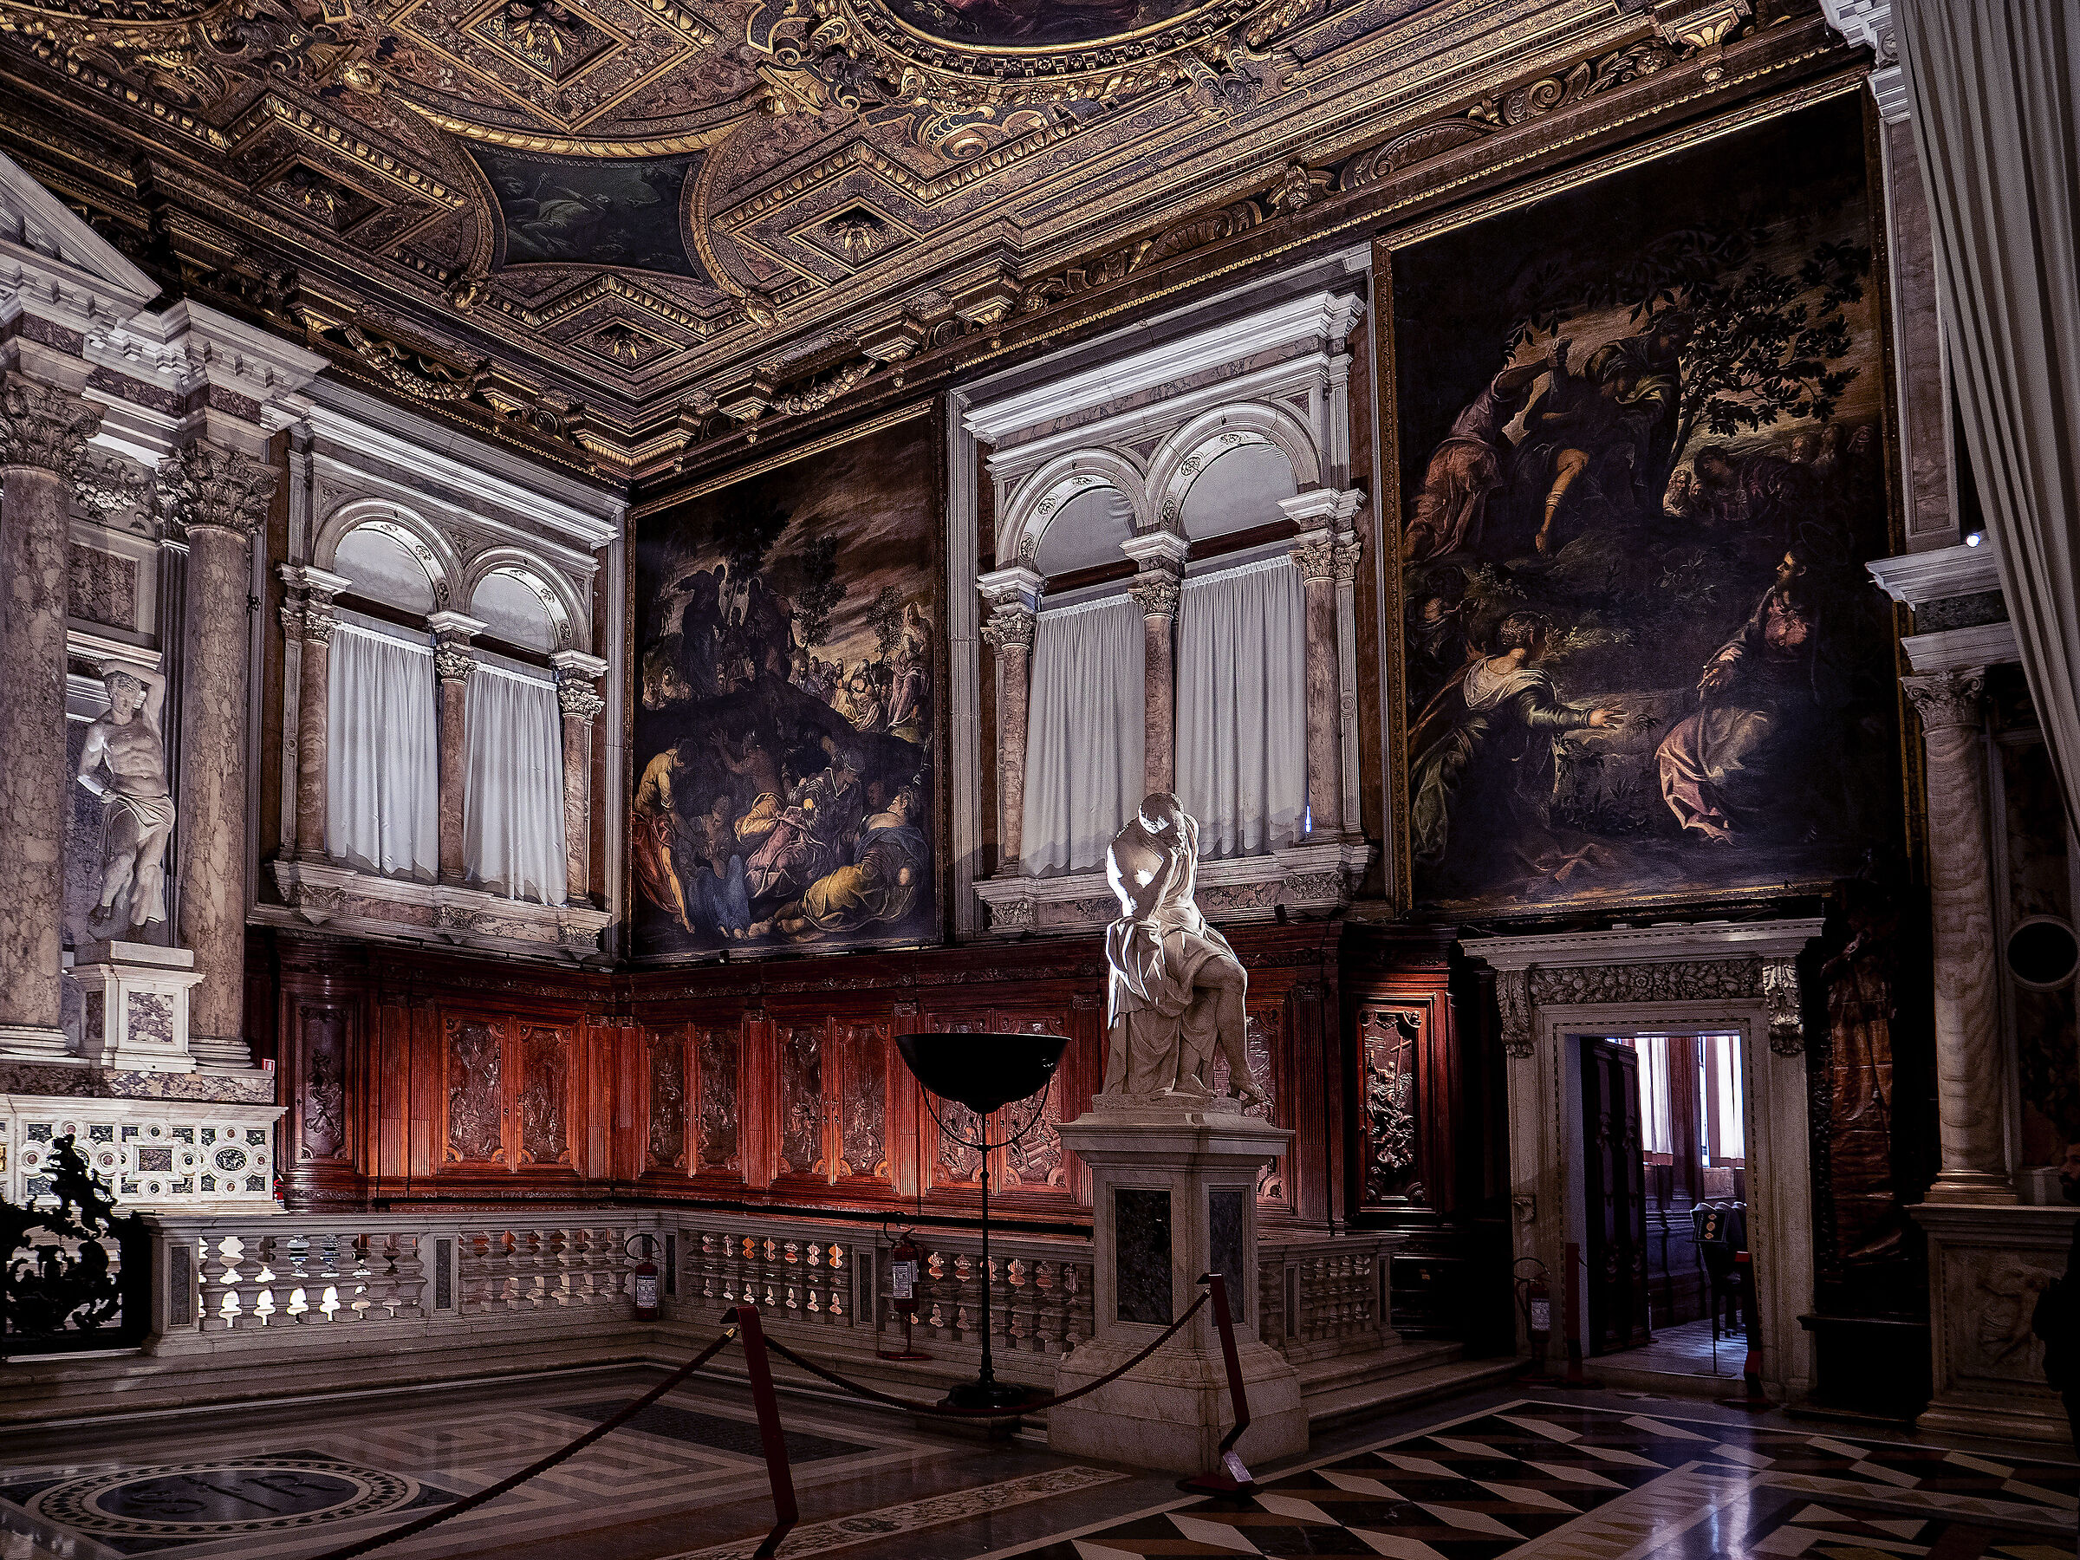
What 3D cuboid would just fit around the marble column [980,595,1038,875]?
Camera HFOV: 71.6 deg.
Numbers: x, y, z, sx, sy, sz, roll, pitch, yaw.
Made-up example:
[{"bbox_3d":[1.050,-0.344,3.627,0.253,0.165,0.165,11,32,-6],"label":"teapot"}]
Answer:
[{"bbox_3d":[-0.290,-0.399,13.900,0.410,2.600,0.380,-6,-9,36],"label":"marble column"}]

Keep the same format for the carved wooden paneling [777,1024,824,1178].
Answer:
[{"bbox_3d":[-2.551,3.418,15.400,0.660,1.620,0.100,-6,-9,36],"label":"carved wooden paneling"}]

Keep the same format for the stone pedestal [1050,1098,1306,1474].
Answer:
[{"bbox_3d":[0.659,2.522,7.369,0.880,1.639,0.780,-8,-16,35],"label":"stone pedestal"}]

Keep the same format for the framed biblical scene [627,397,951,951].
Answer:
[{"bbox_3d":[-2.875,-0.904,16.200,4.850,5.500,0.180,-6,-9,36],"label":"framed biblical scene"}]

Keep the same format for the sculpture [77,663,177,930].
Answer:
[{"bbox_3d":[-8.081,0.180,12.750,0.500,2.340,0.640,-7,-9,37],"label":"sculpture"}]

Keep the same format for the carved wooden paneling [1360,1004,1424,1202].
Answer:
[{"bbox_3d":[2.643,2.466,10.860,0.502,1.457,0.100,-8,-16,35],"label":"carved wooden paneling"}]

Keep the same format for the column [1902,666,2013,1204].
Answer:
[{"bbox_3d":[6.053,1.022,9.500,0.510,3.400,0.510,-5,-7,36],"label":"column"}]

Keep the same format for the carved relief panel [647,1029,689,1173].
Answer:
[{"bbox_3d":[-4.189,3.587,16.200,0.680,1.660,0.120,-5,-7,36],"label":"carved relief panel"}]

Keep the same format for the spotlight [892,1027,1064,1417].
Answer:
[{"bbox_3d":[-0.332,2.511,8.300,1.000,2.100,1.000,-1,-6,0],"label":"spotlight"}]

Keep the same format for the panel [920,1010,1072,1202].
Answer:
[{"bbox_3d":[-0.388,2.941,12.988,1.733,1.641,0.100,-8,-16,35],"label":"panel"}]

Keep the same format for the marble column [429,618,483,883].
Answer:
[{"bbox_3d":[-6.328,-0.334,15.600,0.440,2.980,0.440,-5,-7,39],"label":"marble column"}]

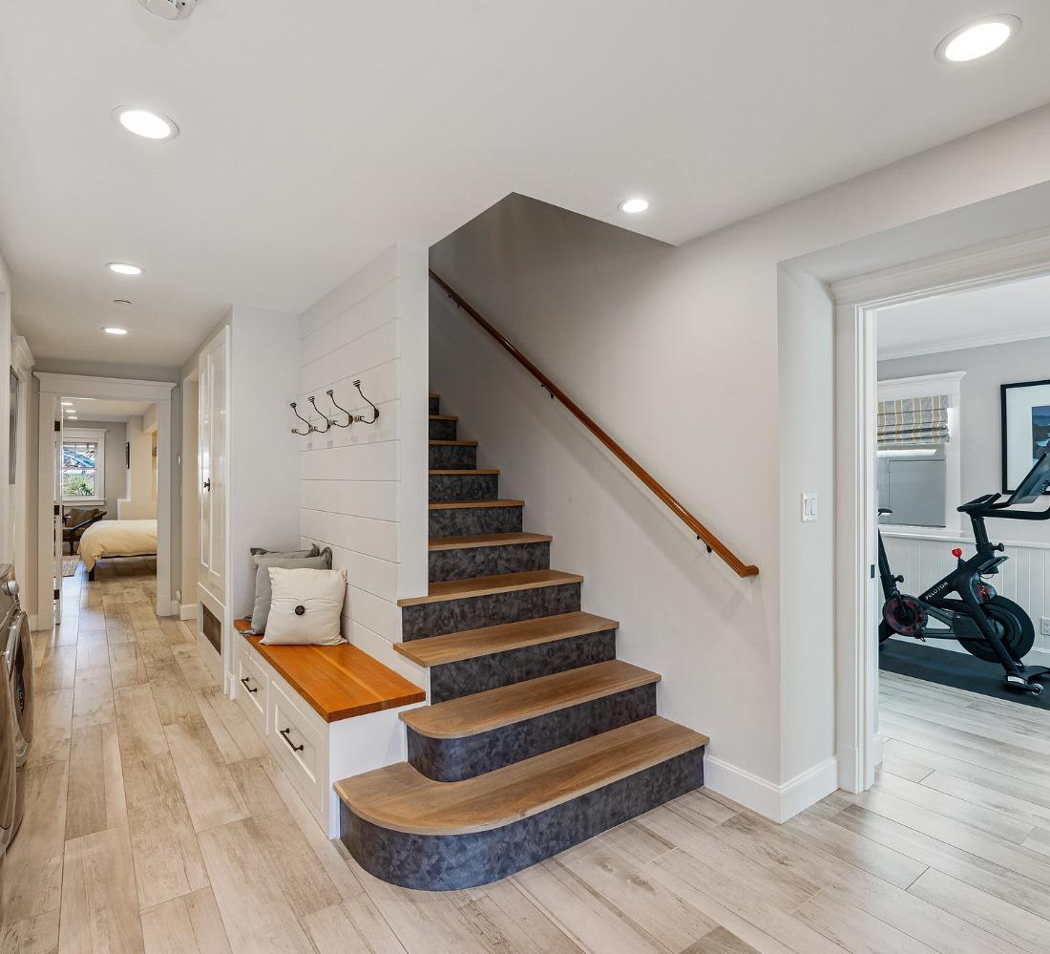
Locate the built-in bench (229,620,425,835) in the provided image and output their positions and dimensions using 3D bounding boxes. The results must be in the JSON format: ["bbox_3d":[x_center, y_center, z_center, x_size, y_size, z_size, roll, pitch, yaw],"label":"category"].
[{"bbox_3d":[-1.077,1.108,3.018,0.411,0.417,1.795,0,0,-36],"label":"built-in bench"}]

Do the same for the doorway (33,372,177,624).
[{"bbox_3d":[-3.800,0.211,5.433,1.078,2.220,0.157,0,0,-36],"label":"doorway"}]

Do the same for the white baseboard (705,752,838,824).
[{"bbox_3d":[1.043,1.246,2.519,0.455,0.140,0.360,0,0,-36],"label":"white baseboard"}]

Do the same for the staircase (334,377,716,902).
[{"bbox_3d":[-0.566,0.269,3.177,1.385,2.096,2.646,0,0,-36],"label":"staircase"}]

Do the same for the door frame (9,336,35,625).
[{"bbox_3d":[-3.590,0.205,4.238,0.111,2.227,1.048,0,0,-36],"label":"door frame"}]

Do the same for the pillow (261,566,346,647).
[{"bbox_3d":[-1.161,0.674,3.151,0.430,0.400,0.150,0,-10,-11],"label":"pillow"}]

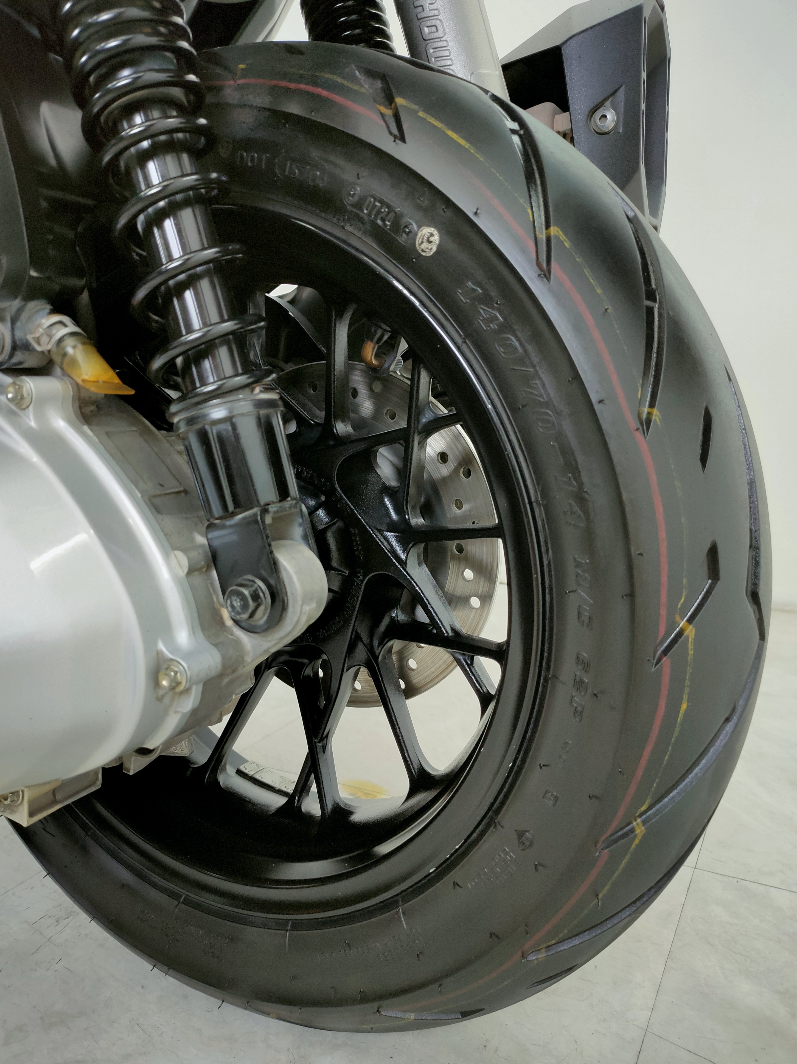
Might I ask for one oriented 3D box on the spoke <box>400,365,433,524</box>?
[{"bbox_3d":[0.010,-0.050,0.540,0.011,0.100,0.018,28,47,22],"label":"spoke"}]

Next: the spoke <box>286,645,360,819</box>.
[{"bbox_3d":[-0.045,0.122,0.599,0.043,0.097,0.021,-2,-12,29],"label":"spoke"}]

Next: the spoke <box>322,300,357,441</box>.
[{"bbox_3d":[-0.034,-0.093,0.554,0.011,0.081,0.018,26,44,23],"label":"spoke"}]

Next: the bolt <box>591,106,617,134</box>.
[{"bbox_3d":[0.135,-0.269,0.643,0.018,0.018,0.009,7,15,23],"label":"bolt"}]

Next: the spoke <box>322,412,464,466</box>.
[{"bbox_3d":[0.000,-0.050,0.544,0.018,0.015,0.108,-16,3,-43],"label":"spoke"}]

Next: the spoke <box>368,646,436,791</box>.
[{"bbox_3d":[0.002,0.108,0.569,0.018,0.011,0.084,15,42,-46],"label":"spoke"}]

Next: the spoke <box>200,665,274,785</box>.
[{"bbox_3d":[-0.102,0.121,0.628,0.011,0.084,0.018,26,-4,23],"label":"spoke"}]

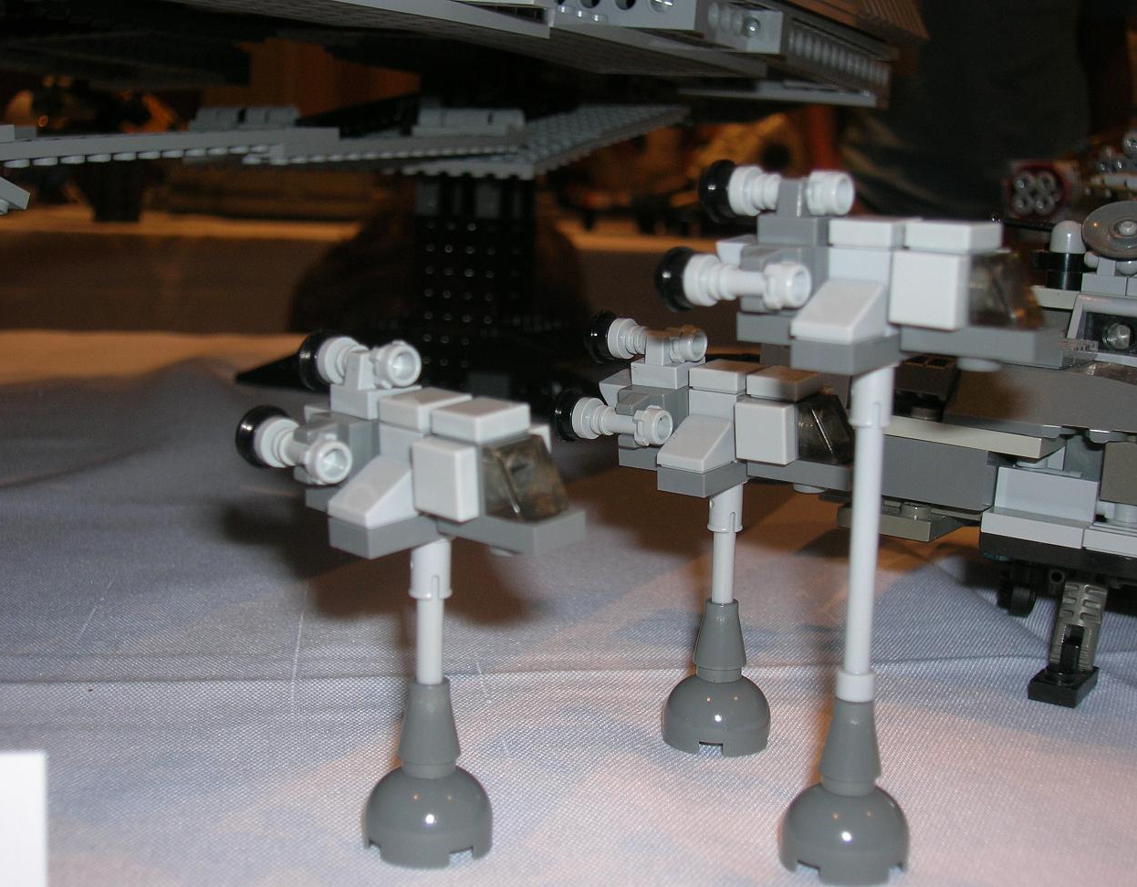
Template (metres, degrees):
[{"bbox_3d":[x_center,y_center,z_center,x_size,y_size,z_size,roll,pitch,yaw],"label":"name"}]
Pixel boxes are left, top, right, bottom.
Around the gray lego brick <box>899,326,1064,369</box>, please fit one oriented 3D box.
[{"bbox_3d":[0.046,-0.012,0.176,0.016,0.003,0.008,9,15,39],"label":"gray lego brick"}]

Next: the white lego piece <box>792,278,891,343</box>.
[{"bbox_3d":[0.031,-0.015,0.178,0.008,0.006,0.008,9,15,39],"label":"white lego piece"}]

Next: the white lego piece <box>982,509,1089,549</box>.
[{"bbox_3d":[0.074,0.013,0.248,0.016,0.003,0.008,9,15,34],"label":"white lego piece"}]

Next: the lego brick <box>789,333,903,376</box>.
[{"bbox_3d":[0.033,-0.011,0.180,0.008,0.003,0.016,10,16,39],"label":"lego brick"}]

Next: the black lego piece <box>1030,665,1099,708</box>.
[{"bbox_3d":[0.085,0.041,0.269,0.008,0.003,0.015,7,10,31],"label":"black lego piece"}]

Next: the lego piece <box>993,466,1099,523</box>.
[{"bbox_3d":[0.075,0.008,0.246,0.016,0.006,0.004,10,14,36],"label":"lego piece"}]

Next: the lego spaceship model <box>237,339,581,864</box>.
[{"bbox_3d":[-0.016,0.018,0.191,0.030,0.060,0.043,-11,17,-43],"label":"lego spaceship model"}]

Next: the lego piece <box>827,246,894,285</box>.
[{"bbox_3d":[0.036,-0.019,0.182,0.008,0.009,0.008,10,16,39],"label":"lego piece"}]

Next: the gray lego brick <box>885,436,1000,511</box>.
[{"bbox_3d":[0.058,0.004,0.254,0.023,0.010,0.008,10,14,36],"label":"gray lego brick"}]

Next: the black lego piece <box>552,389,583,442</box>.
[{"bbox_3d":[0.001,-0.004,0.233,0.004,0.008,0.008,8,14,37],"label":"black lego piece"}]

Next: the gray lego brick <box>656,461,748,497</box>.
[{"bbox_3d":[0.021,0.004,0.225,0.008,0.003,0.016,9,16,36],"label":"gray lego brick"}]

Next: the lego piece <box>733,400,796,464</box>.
[{"bbox_3d":[0.027,-0.002,0.217,0.008,0.008,0.003,9,16,36],"label":"lego piece"}]

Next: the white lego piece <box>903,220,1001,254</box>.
[{"bbox_3d":[0.043,-0.023,0.176,0.008,0.003,0.008,9,15,39],"label":"white lego piece"}]

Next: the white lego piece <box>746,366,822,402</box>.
[{"bbox_3d":[0.030,-0.008,0.216,0.008,0.003,0.008,9,17,38],"label":"white lego piece"}]

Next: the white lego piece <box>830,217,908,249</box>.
[{"bbox_3d":[0.036,-0.024,0.182,0.008,0.003,0.008,9,15,39],"label":"white lego piece"}]

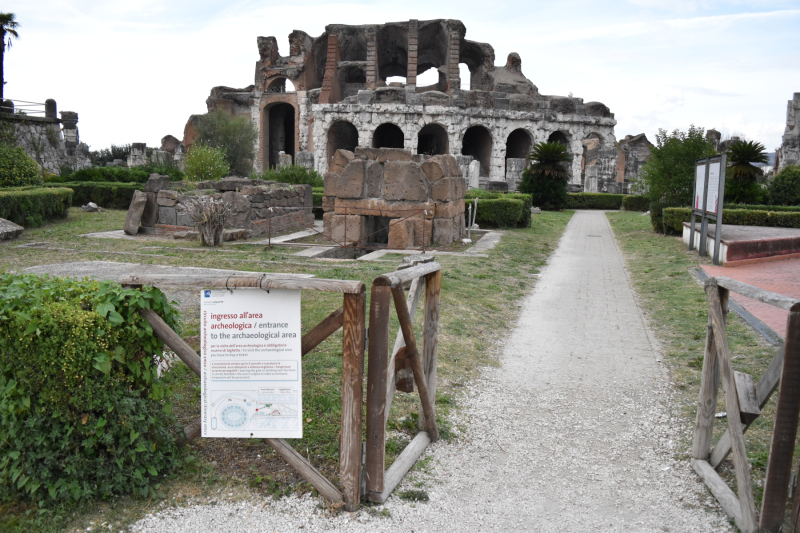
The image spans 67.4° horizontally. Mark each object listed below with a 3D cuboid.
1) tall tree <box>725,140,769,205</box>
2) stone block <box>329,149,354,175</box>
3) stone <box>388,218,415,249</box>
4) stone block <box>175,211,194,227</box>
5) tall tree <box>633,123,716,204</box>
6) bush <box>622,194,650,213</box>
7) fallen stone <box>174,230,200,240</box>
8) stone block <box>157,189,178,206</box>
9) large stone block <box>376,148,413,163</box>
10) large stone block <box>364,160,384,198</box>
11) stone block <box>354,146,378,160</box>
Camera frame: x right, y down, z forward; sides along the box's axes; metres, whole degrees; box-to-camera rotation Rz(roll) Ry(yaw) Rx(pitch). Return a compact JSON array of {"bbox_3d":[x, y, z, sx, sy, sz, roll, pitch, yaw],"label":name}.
[{"bbox_3d":[17.960,-4.703,31.000,2.400,3.800,2.400,6,10,30],"label":"tall tree"},{"bbox_3d":[-1.434,-2.631,15.227,0.542,0.612,0.700,3,9,11],"label":"stone block"},{"bbox_3d":[0.174,-0.799,14.434,0.675,0.699,0.600,4,9,27],"label":"stone"},{"bbox_3d":[-6.075,-1.403,17.449,0.632,0.446,0.450,3,9,18],"label":"stone block"},{"bbox_3d":[9.741,-3.252,21.253,2.750,3.450,2.700,3,9,20],"label":"tall tree"},{"bbox_3d":[13.459,-3.572,33.831,1.800,0.880,0.950,4,9,17],"label":"bush"},{"bbox_3d":[-5.155,-0.745,14.550,0.640,0.190,0.380,4,9,18],"label":"fallen stone"},{"bbox_3d":[-6.661,-2.021,17.631,0.749,0.490,0.500,3,9,18],"label":"stone block"},{"bbox_3d":[0.019,-2.657,14.414,0.890,0.325,0.600,4,9,27],"label":"large stone block"},{"bbox_3d":[-0.648,-2.168,14.950,0.460,0.930,0.450,3,9,14],"label":"large stone block"},{"bbox_3d":[-0.843,-2.845,15.100,0.580,0.340,0.500,3,9,14],"label":"stone block"}]

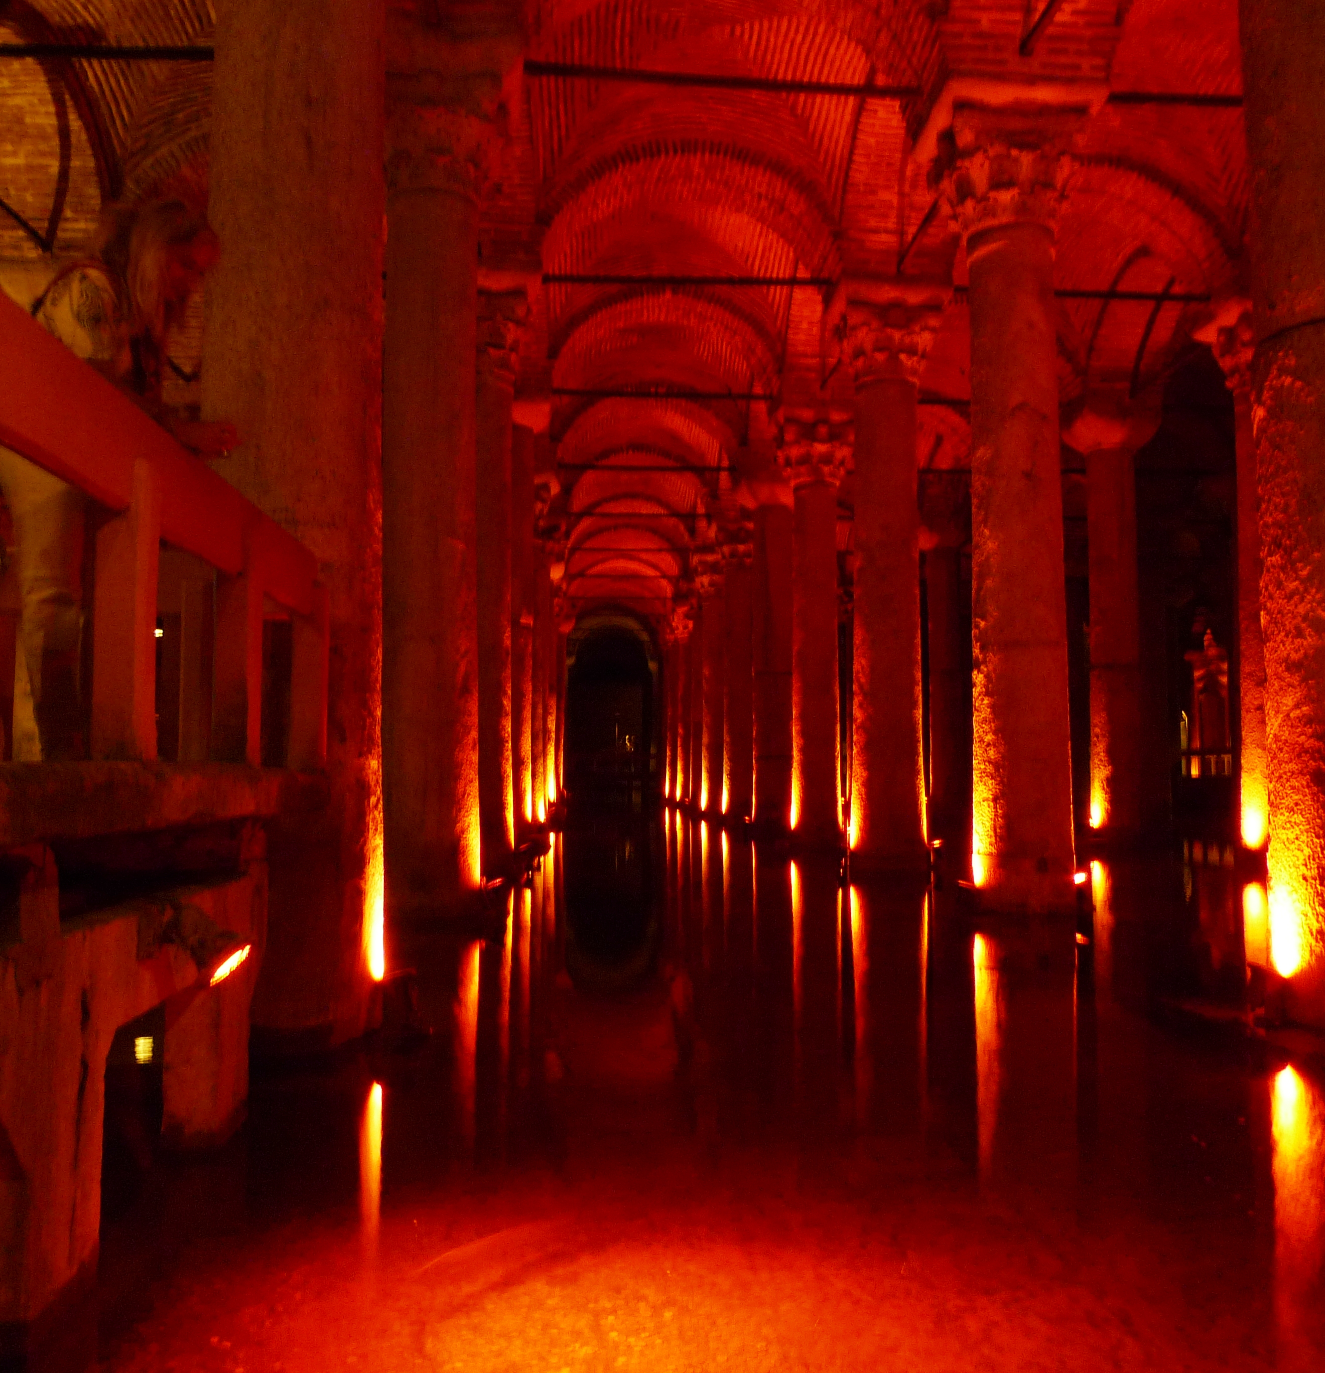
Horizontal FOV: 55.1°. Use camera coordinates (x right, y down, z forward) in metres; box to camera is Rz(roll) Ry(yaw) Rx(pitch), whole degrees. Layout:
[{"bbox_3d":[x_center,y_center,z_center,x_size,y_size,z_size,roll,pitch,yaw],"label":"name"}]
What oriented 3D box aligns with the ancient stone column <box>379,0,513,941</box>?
[{"bbox_3d":[-1.934,-1.738,10.785,1.250,7.290,1.250,0,-4,-3],"label":"ancient stone column"}]

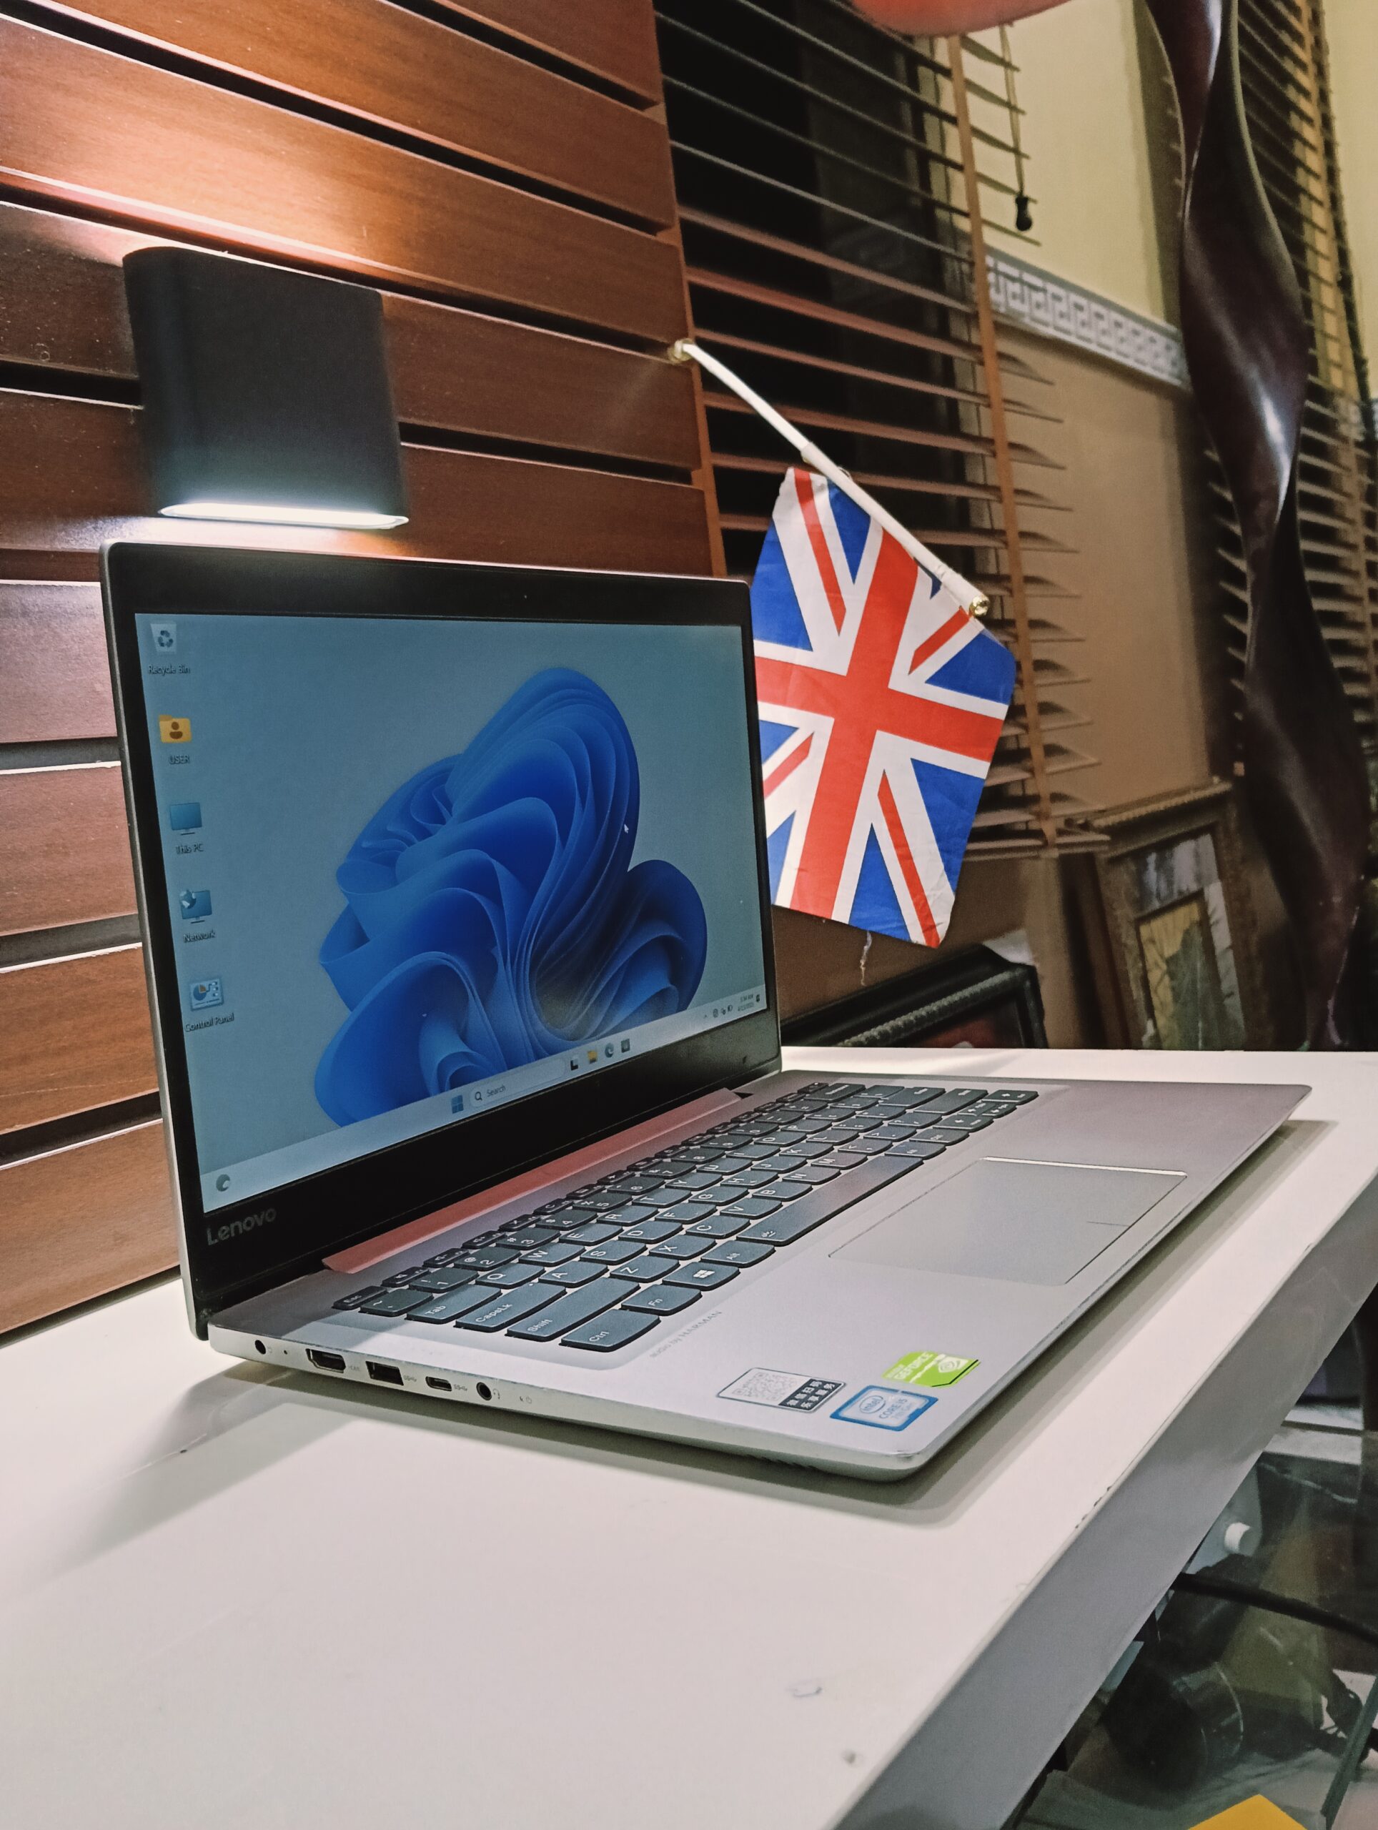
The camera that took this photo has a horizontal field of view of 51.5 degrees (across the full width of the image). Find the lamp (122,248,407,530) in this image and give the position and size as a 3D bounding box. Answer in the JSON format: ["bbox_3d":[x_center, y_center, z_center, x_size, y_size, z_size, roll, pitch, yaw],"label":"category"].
[{"bbox_3d":[-0.158,-0.201,0.558,0.028,0.090,0.108,-3,6,39],"label":"lamp"}]

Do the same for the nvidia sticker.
[{"bbox_3d":[0.056,0.104,0.329,0.018,0.001,0.018,-4,6,37],"label":"nvidia sticker"}]

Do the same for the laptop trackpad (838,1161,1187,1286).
[{"bbox_3d":[0.100,0.091,0.434,0.071,0.003,0.103,-4,6,37],"label":"laptop trackpad"}]

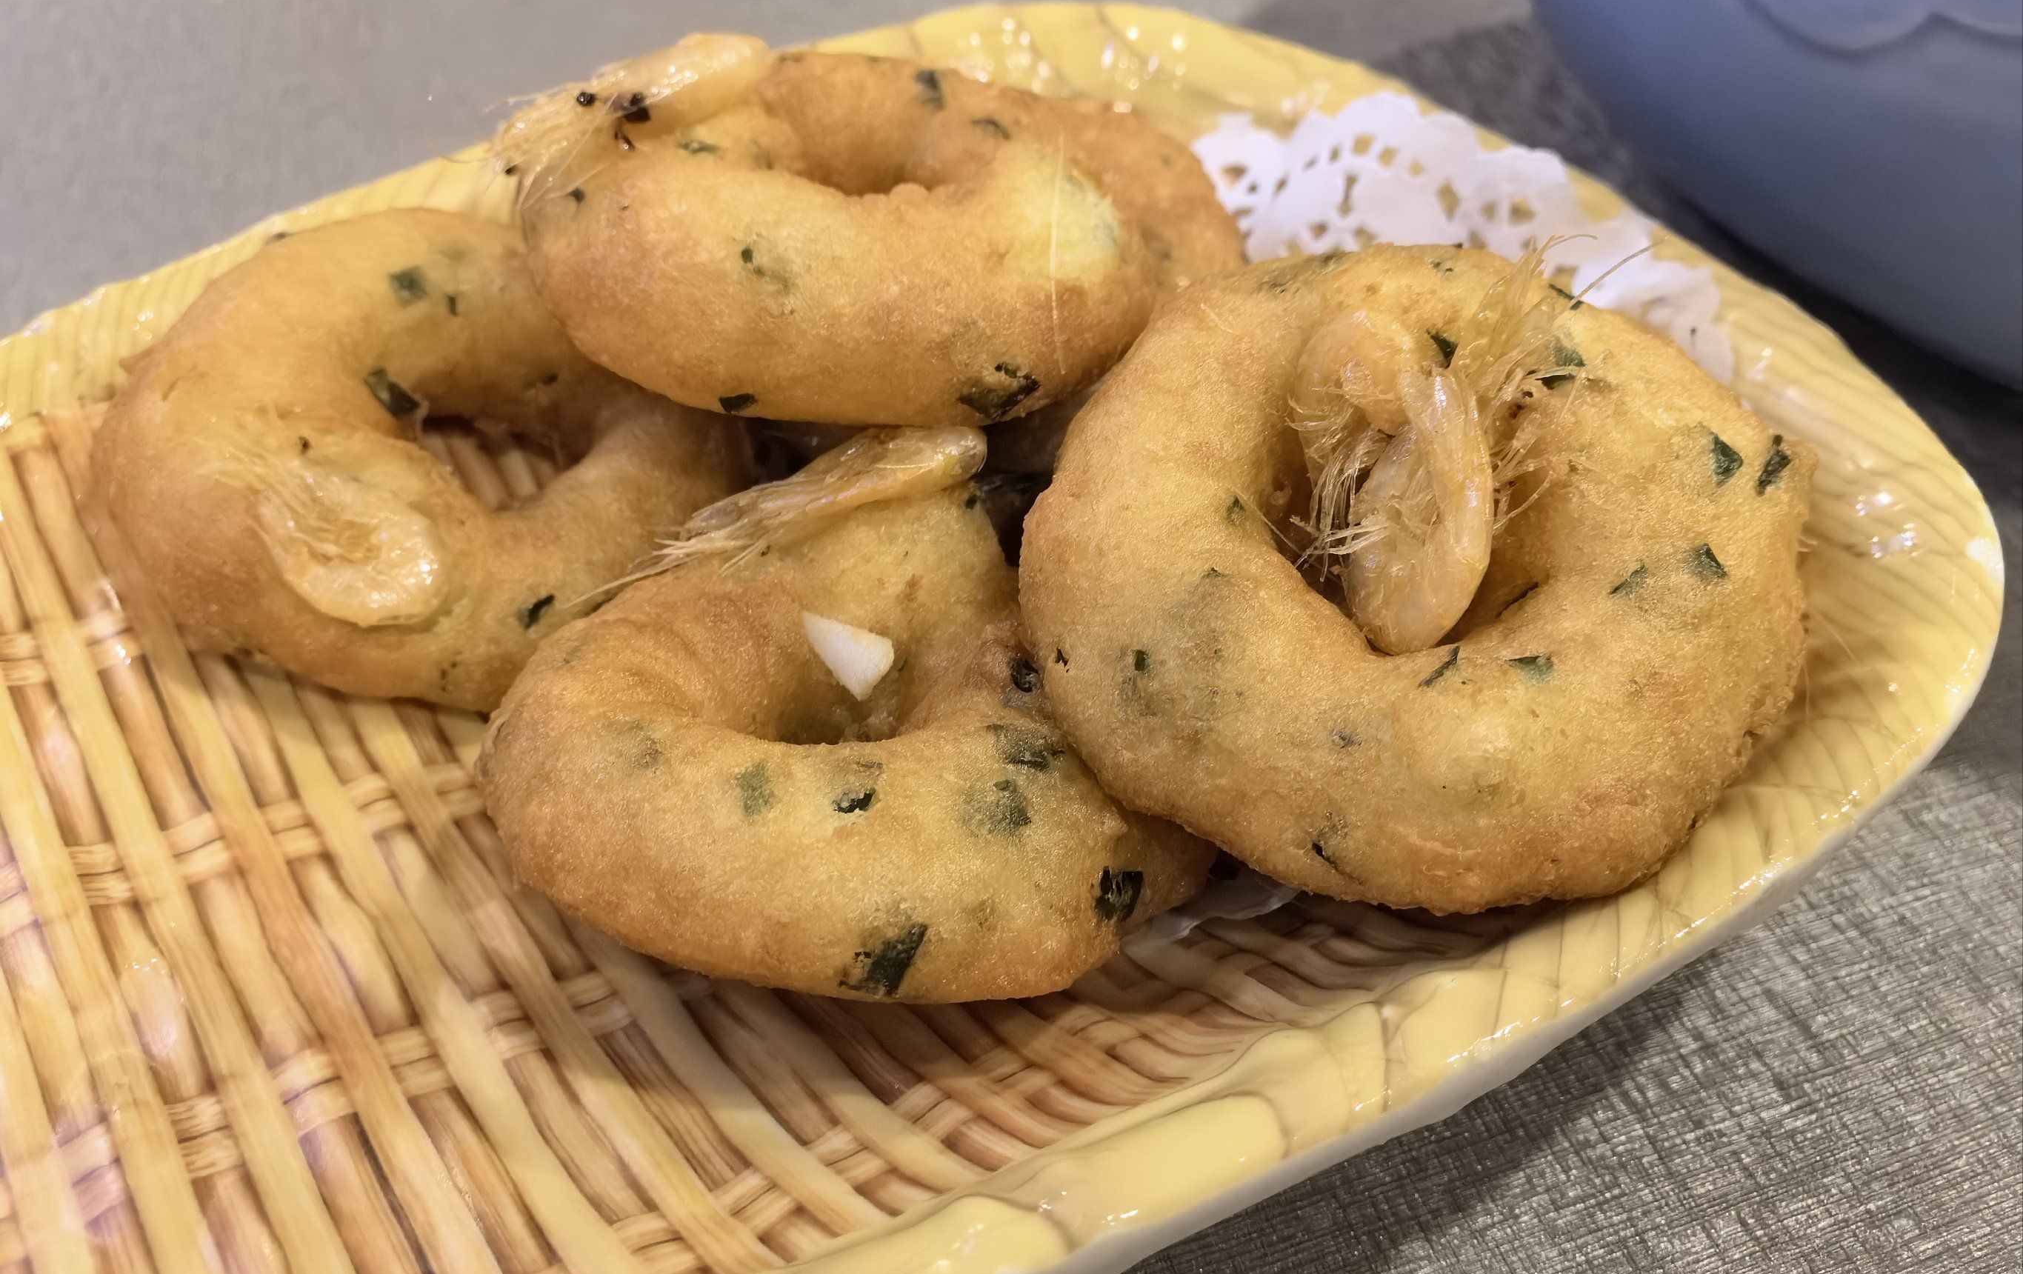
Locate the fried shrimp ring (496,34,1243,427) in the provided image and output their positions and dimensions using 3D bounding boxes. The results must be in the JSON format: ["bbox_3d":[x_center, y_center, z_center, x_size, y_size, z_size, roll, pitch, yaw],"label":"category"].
[{"bbox_3d":[-0.023,-0.061,0.229,0.095,0.033,0.093,1,37,-1],"label":"fried shrimp ring"}]

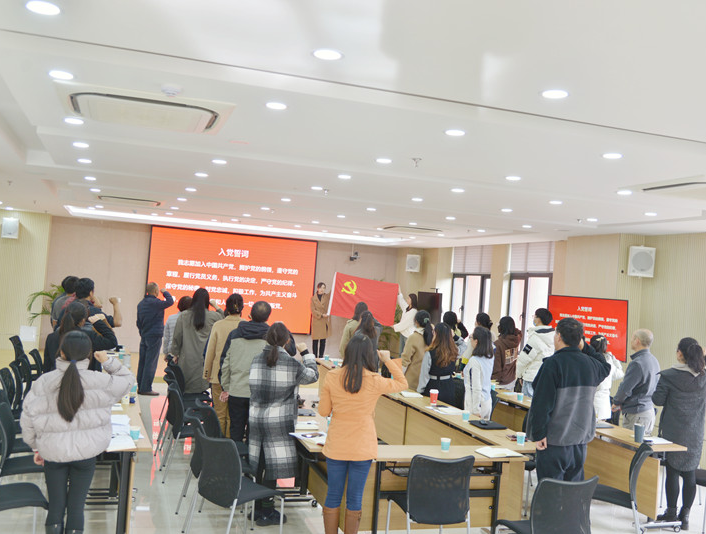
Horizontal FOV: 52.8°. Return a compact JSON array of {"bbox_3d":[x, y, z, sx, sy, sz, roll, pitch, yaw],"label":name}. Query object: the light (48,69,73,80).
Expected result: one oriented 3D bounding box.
[{"bbox_3d":[-1.599,-1.061,3.900,0.140,0.030,0.140,5,-1,-18],"label":"light"}]

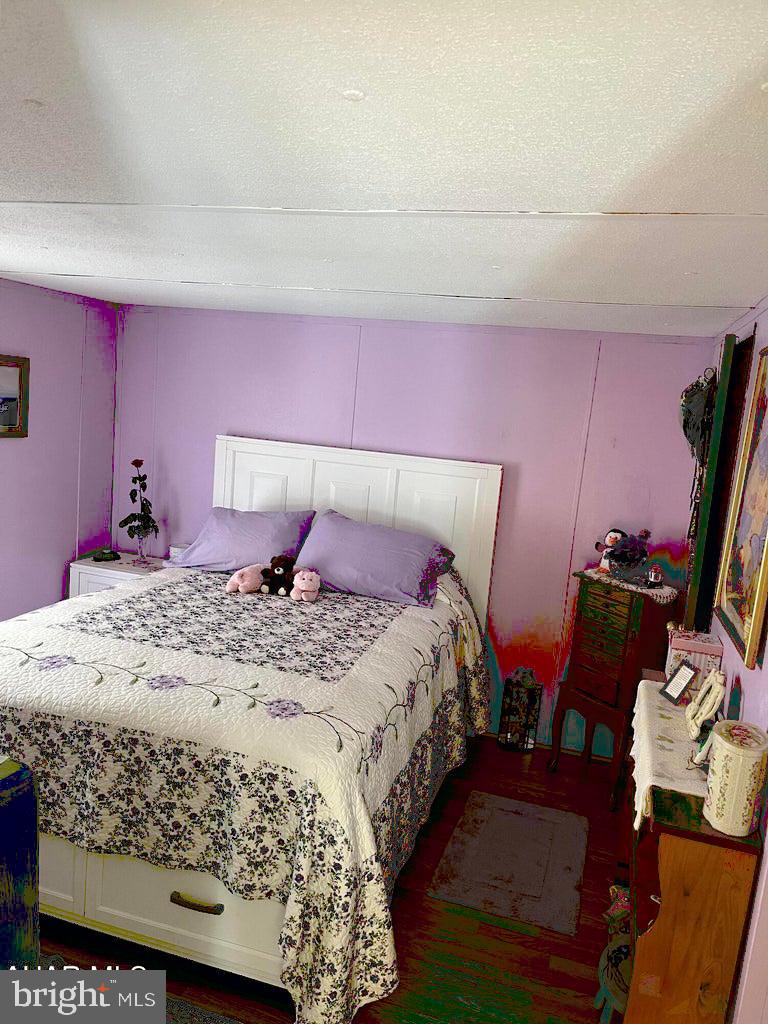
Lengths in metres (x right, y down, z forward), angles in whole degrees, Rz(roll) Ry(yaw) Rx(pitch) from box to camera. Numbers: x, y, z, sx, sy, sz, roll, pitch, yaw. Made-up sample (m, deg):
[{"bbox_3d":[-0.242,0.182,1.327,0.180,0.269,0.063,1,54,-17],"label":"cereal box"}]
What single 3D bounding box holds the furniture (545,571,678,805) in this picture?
[{"bbox_3d":[1.088,0.822,3.636,0.300,1.000,0.390,-1,11,-33],"label":"furniture"}]

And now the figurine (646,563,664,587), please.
[{"bbox_3d":[1.258,0.293,3.520,0.076,0.108,0.072,12,11,36],"label":"figurine"}]

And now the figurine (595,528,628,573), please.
[{"bbox_3d":[1.111,0.194,3.732,0.170,0.208,0.115,13,12,40],"label":"figurine"}]

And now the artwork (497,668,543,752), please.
[{"bbox_3d":[0.712,1.023,3.990,0.185,0.425,0.130,8,10,20],"label":"artwork"}]

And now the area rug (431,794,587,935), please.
[{"bbox_3d":[0.532,1.364,3.085,0.522,0.012,0.803,8,10,17],"label":"area rug"}]

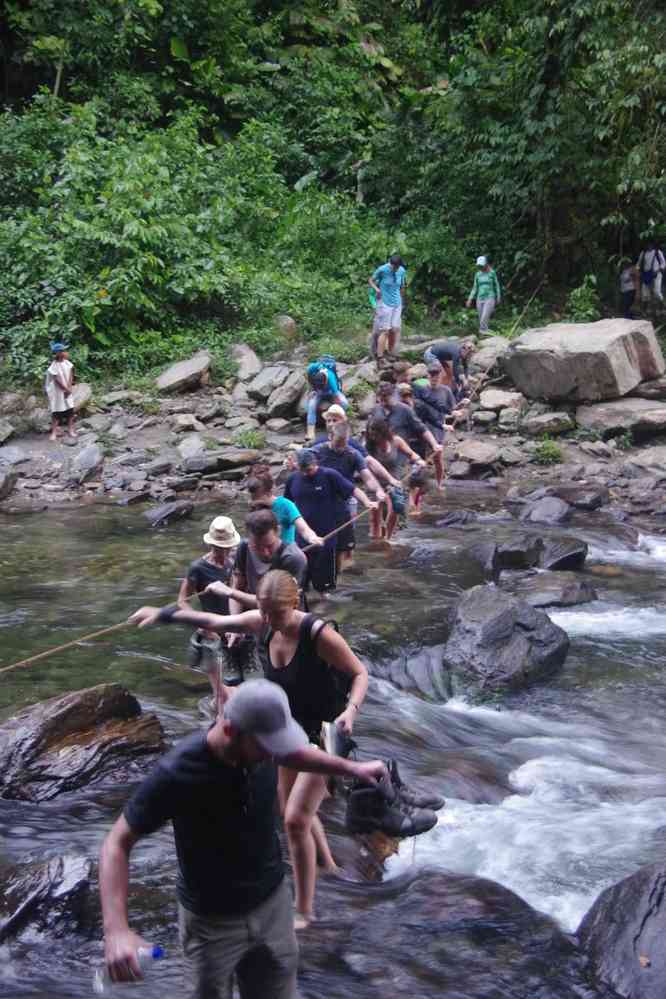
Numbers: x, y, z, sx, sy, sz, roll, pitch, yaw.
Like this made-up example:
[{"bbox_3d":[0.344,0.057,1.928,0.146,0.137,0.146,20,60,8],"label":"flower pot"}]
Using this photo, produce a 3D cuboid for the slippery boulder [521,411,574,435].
[{"bbox_3d":[3.059,-1.093,19.300,0.730,0.270,0.500,0,10,0],"label":"slippery boulder"}]

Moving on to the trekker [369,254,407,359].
[{"bbox_3d":[0.833,-2.858,20.400,0.550,1.640,0.420,-1,8,-9],"label":"trekker"}]

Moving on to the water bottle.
[{"bbox_3d":[-0.594,1.365,3.950,0.220,0.067,0.067,-28,0,-6],"label":"water bottle"}]

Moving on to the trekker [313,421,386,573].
[{"bbox_3d":[0.169,0.041,13.900,0.700,1.700,0.500,-2,11,-11],"label":"trekker"}]

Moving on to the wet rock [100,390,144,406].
[{"bbox_3d":[-3.236,-1.545,20.800,0.690,0.180,0.420,0,11,0],"label":"wet rock"}]

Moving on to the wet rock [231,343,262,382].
[{"bbox_3d":[-1.317,-2.086,20.700,0.480,0.600,0.460,0,8,0],"label":"wet rock"}]

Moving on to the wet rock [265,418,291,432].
[{"bbox_3d":[-0.776,-1.034,19.000,0.360,0.200,0.300,0,8,0],"label":"wet rock"}]

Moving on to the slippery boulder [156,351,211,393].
[{"bbox_3d":[-2.386,-2.043,21.700,0.850,0.620,0.600,0,10,0],"label":"slippery boulder"}]

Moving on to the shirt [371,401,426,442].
[{"bbox_3d":[0.792,-0.894,16.200,0.620,0.560,0.400,-1,10,-7],"label":"shirt"}]

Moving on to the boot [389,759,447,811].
[{"bbox_3d":[0.241,0.946,4.450,0.270,0.165,0.110,6,10,-3],"label":"boot"}]

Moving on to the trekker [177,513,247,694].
[{"bbox_3d":[-0.815,0.778,9.200,0.520,1.480,0.500,0,8,-3],"label":"trekker"}]

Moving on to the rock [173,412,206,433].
[{"bbox_3d":[-2.016,-1.082,19.100,0.480,0.280,0.420,0,8,0],"label":"rock"}]

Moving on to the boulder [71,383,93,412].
[{"bbox_3d":[-3.766,-1.515,20.200,0.420,0.450,0.400,0,8,0],"label":"boulder"}]

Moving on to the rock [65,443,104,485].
[{"bbox_3d":[-3.326,-0.455,18.200,0.500,0.480,0.420,0,11,0],"label":"rock"}]

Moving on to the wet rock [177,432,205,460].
[{"bbox_3d":[-2.023,-0.752,19.300,0.400,0.380,0.350,0,10,0],"label":"wet rock"}]

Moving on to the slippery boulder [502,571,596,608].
[{"bbox_3d":[2.038,0.847,12.800,0.850,0.220,0.600,0,11,0],"label":"slippery boulder"}]

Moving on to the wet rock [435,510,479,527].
[{"bbox_3d":[1.548,0.236,16.900,0.520,0.200,0.380,0,10,0],"label":"wet rock"}]

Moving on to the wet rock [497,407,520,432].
[{"bbox_3d":[2.687,-1.218,20.700,0.330,0.340,0.320,0,11,0],"label":"wet rock"}]

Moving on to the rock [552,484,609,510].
[{"bbox_3d":[2.967,-0.024,16.300,0.660,0.250,0.500,0,10,0],"label":"rock"}]

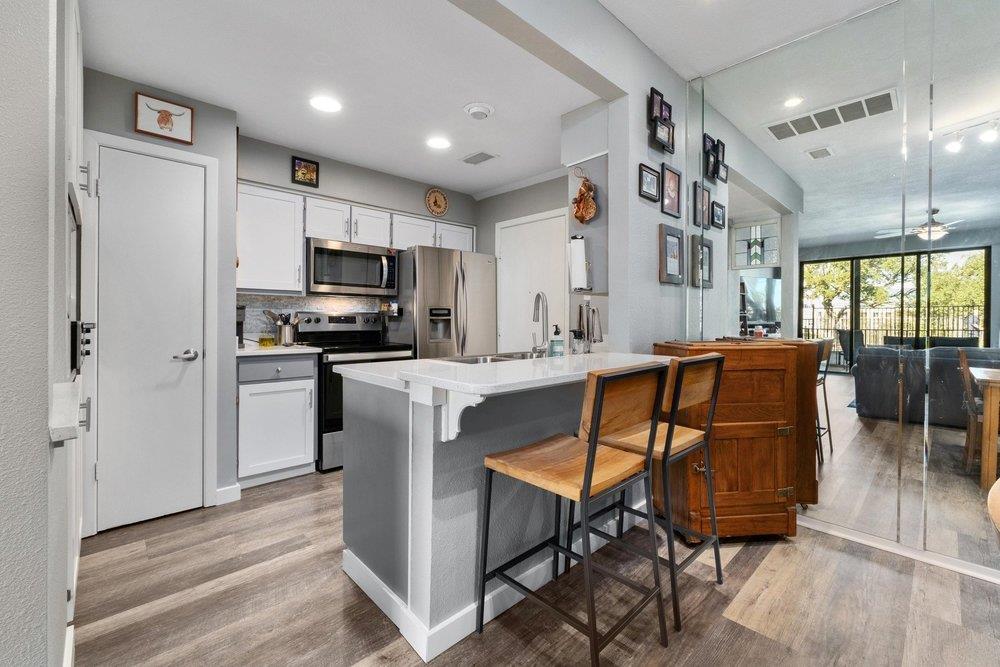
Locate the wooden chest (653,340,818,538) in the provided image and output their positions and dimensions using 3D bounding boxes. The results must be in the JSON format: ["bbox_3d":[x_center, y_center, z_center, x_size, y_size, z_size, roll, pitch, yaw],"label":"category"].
[{"bbox_3d":[1.242,0.571,2.351,0.600,1.015,0.400,0,1,-5],"label":"wooden chest"}]

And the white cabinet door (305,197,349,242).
[{"bbox_3d":[-1.428,-0.938,3.471,0.359,0.322,0.027,-1,2,-42],"label":"white cabinet door"}]

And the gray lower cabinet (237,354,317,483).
[{"bbox_3d":[-1.746,0.581,3.108,0.520,0.870,0.600,-1,2,-42],"label":"gray lower cabinet"}]

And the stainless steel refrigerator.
[{"bbox_3d":[-0.601,0.121,4.084,0.906,1.768,0.790,-1,2,-42],"label":"stainless steel refrigerator"}]

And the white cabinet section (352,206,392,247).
[{"bbox_3d":[-1.147,-0.946,3.726,0.363,0.322,0.027,-1,2,-42],"label":"white cabinet section"}]

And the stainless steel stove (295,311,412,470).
[{"bbox_3d":[-1.239,0.422,3.586,0.756,1.195,0.700,-1,2,-42],"label":"stainless steel stove"}]

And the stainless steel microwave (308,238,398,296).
[{"bbox_3d":[-1.321,-0.538,3.594,0.760,0.410,0.400,-1,2,-42],"label":"stainless steel microwave"}]

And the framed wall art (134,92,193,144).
[{"bbox_3d":[-1.910,-1.216,2.378,0.265,0.220,0.020,-1,2,-42],"label":"framed wall art"}]

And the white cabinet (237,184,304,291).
[{"bbox_3d":[-1.855,-0.713,3.277,0.510,0.790,0.320,-1,2,-42],"label":"white cabinet"}]

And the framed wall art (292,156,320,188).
[{"bbox_3d":[-1.503,-1.242,3.229,0.205,0.205,0.020,-1,2,-42],"label":"framed wall art"}]

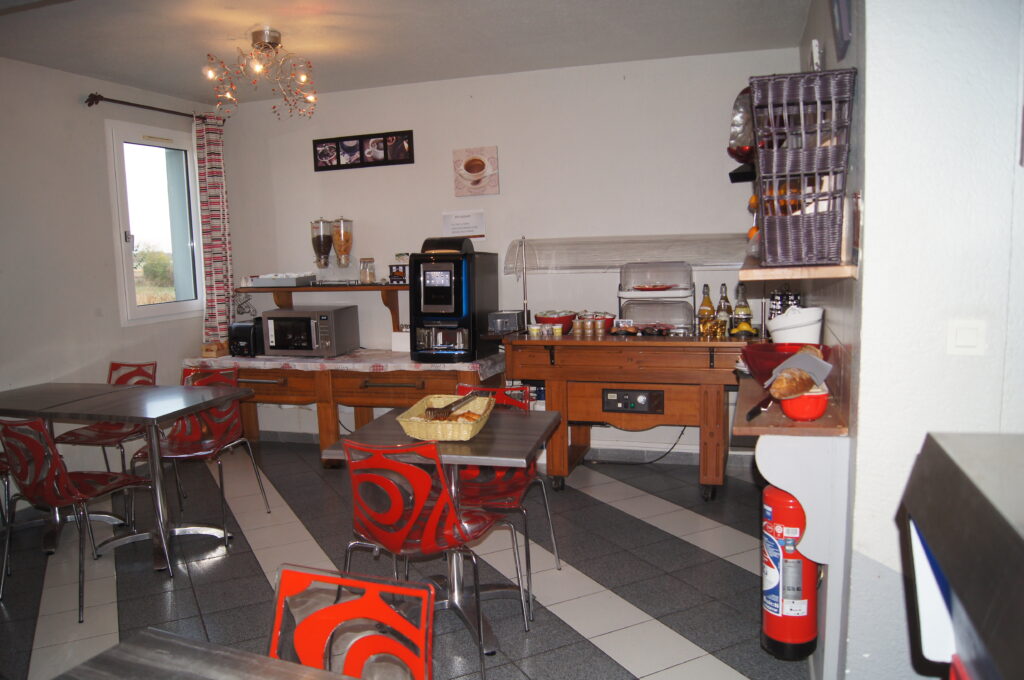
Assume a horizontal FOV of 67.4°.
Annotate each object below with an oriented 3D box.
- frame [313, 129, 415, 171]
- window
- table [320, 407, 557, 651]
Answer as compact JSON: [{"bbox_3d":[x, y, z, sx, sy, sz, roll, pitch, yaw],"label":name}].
[{"bbox_3d":[-1.008,-1.277,5.200,0.770,0.220,0.020,1,7,18],"label":"frame"},{"bbox_3d":[-2.321,-0.758,5.066,0.080,1.280,0.830,1,7,18],"label":"window"},{"bbox_3d":[-0.215,0.691,2.877,0.700,0.730,0.700,0,7,12],"label":"table"}]

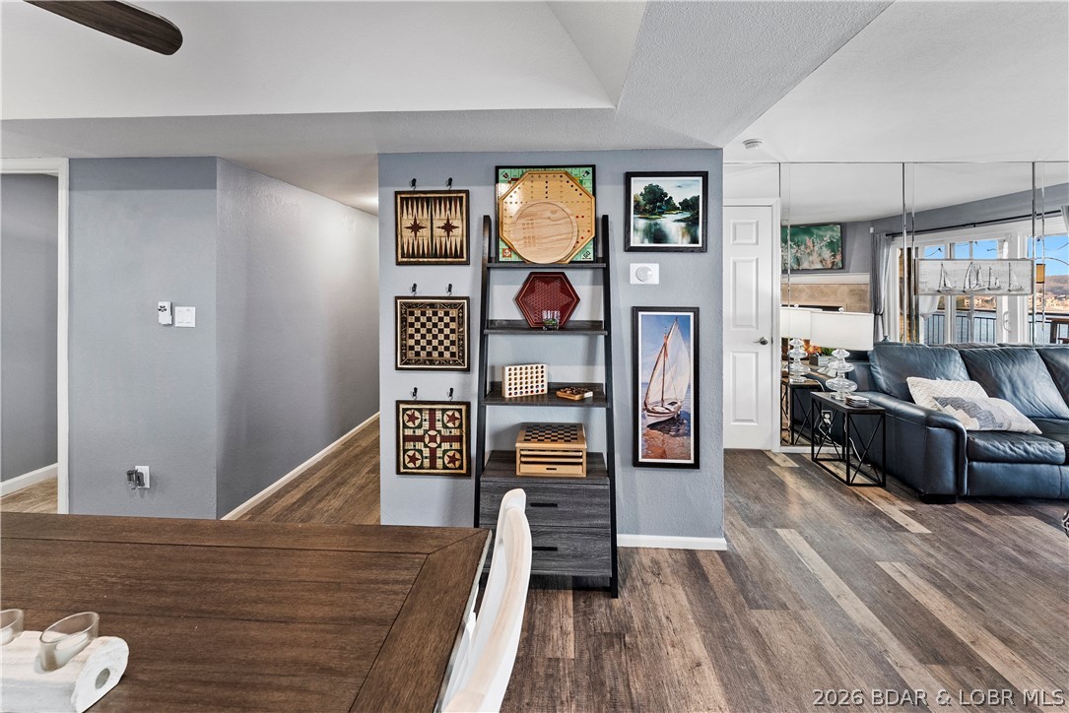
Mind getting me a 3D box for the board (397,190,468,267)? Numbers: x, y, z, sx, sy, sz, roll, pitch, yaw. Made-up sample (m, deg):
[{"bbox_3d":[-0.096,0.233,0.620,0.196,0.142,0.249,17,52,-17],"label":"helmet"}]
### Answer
[{"bbox_3d":[-0.553,-0.700,2.262,0.402,0.402,0.022,0,0,3],"label":"board"}]

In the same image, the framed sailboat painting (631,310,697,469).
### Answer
[{"bbox_3d":[0.698,0.165,2.195,0.342,0.840,0.030,0,0,3],"label":"framed sailboat painting"}]

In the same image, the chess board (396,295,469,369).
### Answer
[{"bbox_3d":[-0.552,-0.122,2.262,0.403,0.403,0.022,0,0,3],"label":"chess board"}]

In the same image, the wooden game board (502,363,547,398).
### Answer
[{"bbox_3d":[-0.046,0.127,2.150,0.233,0.153,0.042,-1,3,-26],"label":"wooden game board"}]

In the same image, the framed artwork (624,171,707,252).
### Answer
[{"bbox_3d":[0.697,-0.762,2.195,0.430,0.412,0.030,0,0,3],"label":"framed artwork"}]

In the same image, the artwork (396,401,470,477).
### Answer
[{"bbox_3d":[-0.547,0.448,2.262,0.404,0.404,0.022,0,0,3],"label":"artwork"}]

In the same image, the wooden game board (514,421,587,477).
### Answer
[{"bbox_3d":[0.087,0.467,2.105,0.335,0.158,0.295,0,8,3],"label":"wooden game board"}]

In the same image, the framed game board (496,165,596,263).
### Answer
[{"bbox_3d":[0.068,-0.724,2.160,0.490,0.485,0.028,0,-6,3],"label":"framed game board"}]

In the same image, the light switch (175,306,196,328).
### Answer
[{"bbox_3d":[-2.039,-0.228,2.430,0.117,0.117,0.012,0,0,3],"label":"light switch"}]

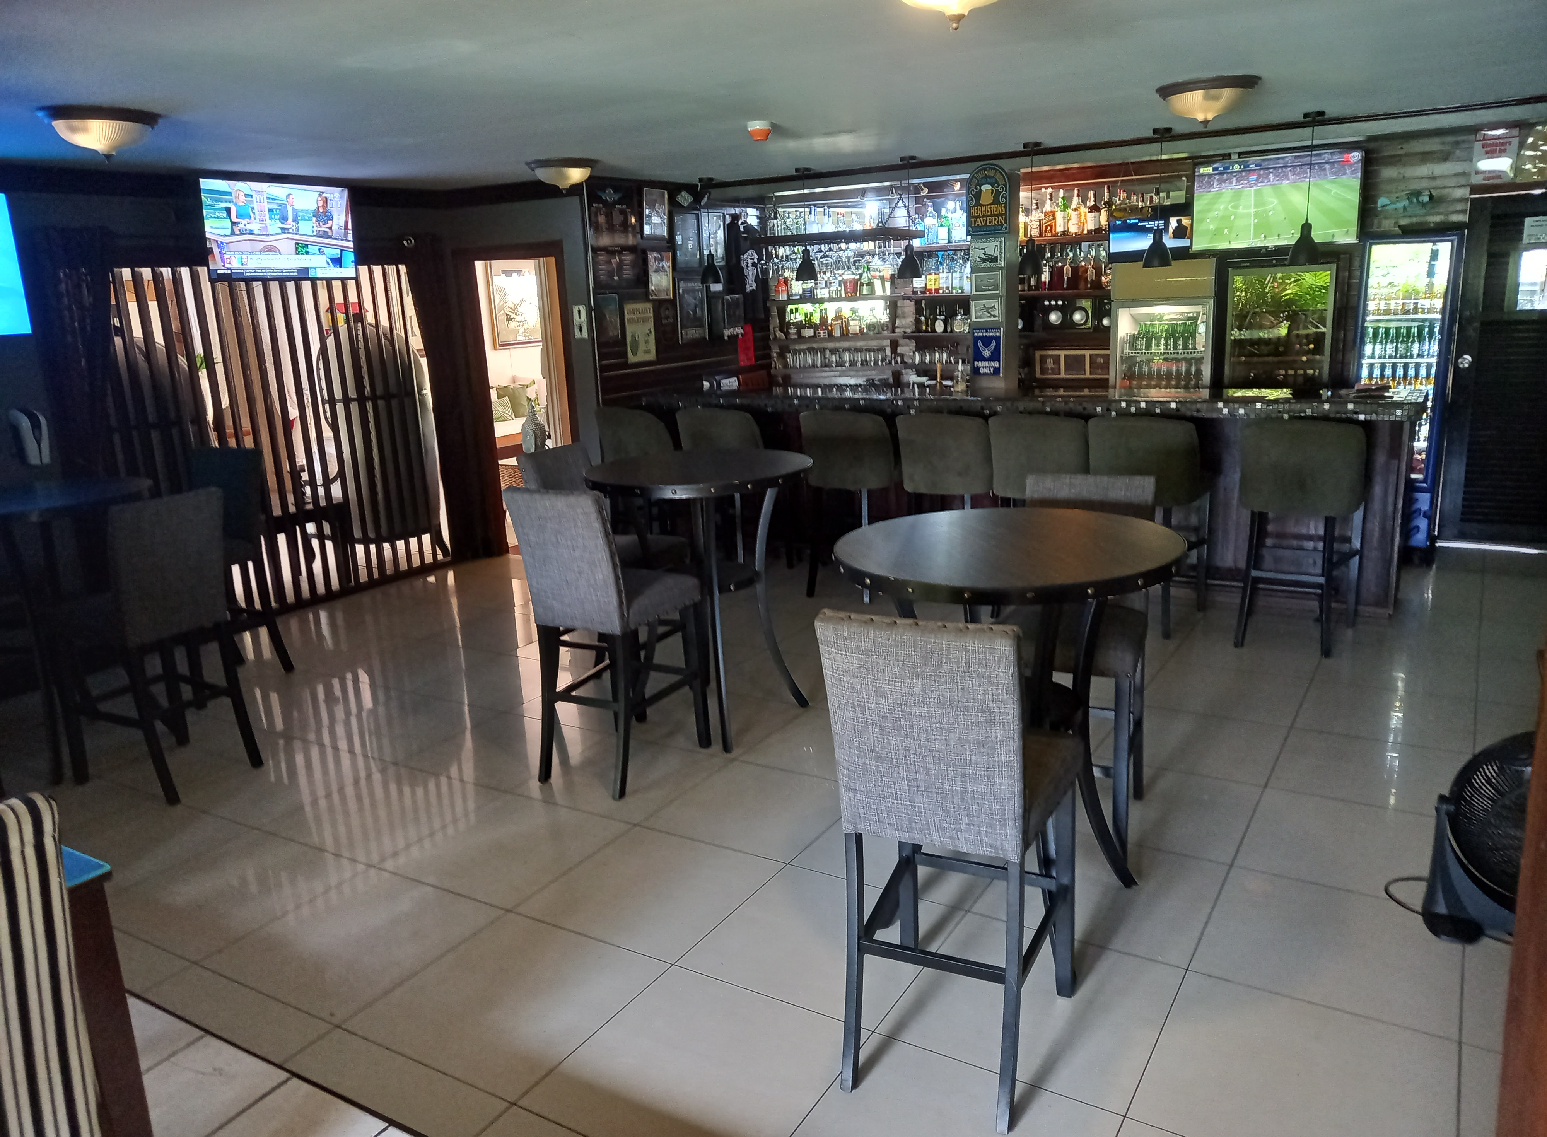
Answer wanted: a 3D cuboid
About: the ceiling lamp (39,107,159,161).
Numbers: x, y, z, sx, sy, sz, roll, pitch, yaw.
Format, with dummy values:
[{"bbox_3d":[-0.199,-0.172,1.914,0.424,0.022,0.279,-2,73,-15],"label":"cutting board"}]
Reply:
[{"bbox_3d":[-2.509,-1.615,4.182,0.406,0.170,0.406,6,16,31],"label":"ceiling lamp"}]

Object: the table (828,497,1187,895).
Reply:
[{"bbox_3d":[0.637,0.452,3.068,0.910,1.065,0.910,6,16,31],"label":"table"}]

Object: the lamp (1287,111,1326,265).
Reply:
[{"bbox_3d":[2.830,-1.997,5.887,0.160,0.780,0.160,6,16,31],"label":"lamp"}]

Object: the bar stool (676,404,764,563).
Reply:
[{"bbox_3d":[-0.172,-0.466,6.977,0.510,1.070,0.600,6,16,31],"label":"bar stool"}]

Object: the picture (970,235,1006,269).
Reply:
[{"bbox_3d":[1.455,-2.137,7.563,0.240,0.195,0.020,6,16,31],"label":"picture"}]

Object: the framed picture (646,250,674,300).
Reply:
[{"bbox_3d":[-0.793,-2.086,7.961,0.020,0.323,0.276,6,16,31],"label":"framed picture"}]

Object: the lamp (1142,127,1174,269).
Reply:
[{"bbox_3d":[2.169,-2.069,6.276,0.158,0.760,0.158,6,16,31],"label":"lamp"}]

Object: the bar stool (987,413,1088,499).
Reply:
[{"bbox_3d":[1.469,-0.287,5.828,0.500,1.090,0.600,6,16,31],"label":"bar stool"}]

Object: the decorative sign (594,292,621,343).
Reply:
[{"bbox_3d":[-1.100,-1.688,7.526,0.020,0.296,0.228,6,16,31],"label":"decorative sign"}]

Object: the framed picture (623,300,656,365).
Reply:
[{"bbox_3d":[-0.920,-1.650,7.825,0.020,0.401,0.326,6,16,31],"label":"framed picture"}]

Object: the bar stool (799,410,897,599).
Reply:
[{"bbox_3d":[0.474,-0.401,6.511,0.525,1.070,0.585,6,16,31],"label":"bar stool"}]

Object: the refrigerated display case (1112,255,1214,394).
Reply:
[{"bbox_3d":[2.613,-1.105,7.392,0.620,1.810,0.580,6,16,31],"label":"refrigerated display case"}]

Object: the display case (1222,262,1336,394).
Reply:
[{"bbox_3d":[3.334,-1.108,7.402,0.650,1.760,0.600,6,16,31],"label":"display case"}]

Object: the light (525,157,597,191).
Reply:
[{"bbox_3d":[-1.185,-2.201,6.301,0.406,0.170,0.406,-3,14,1],"label":"light"}]

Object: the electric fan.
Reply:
[{"bbox_3d":[2.012,0.687,2.829,0.550,0.570,0.280,3,15,24],"label":"electric fan"}]

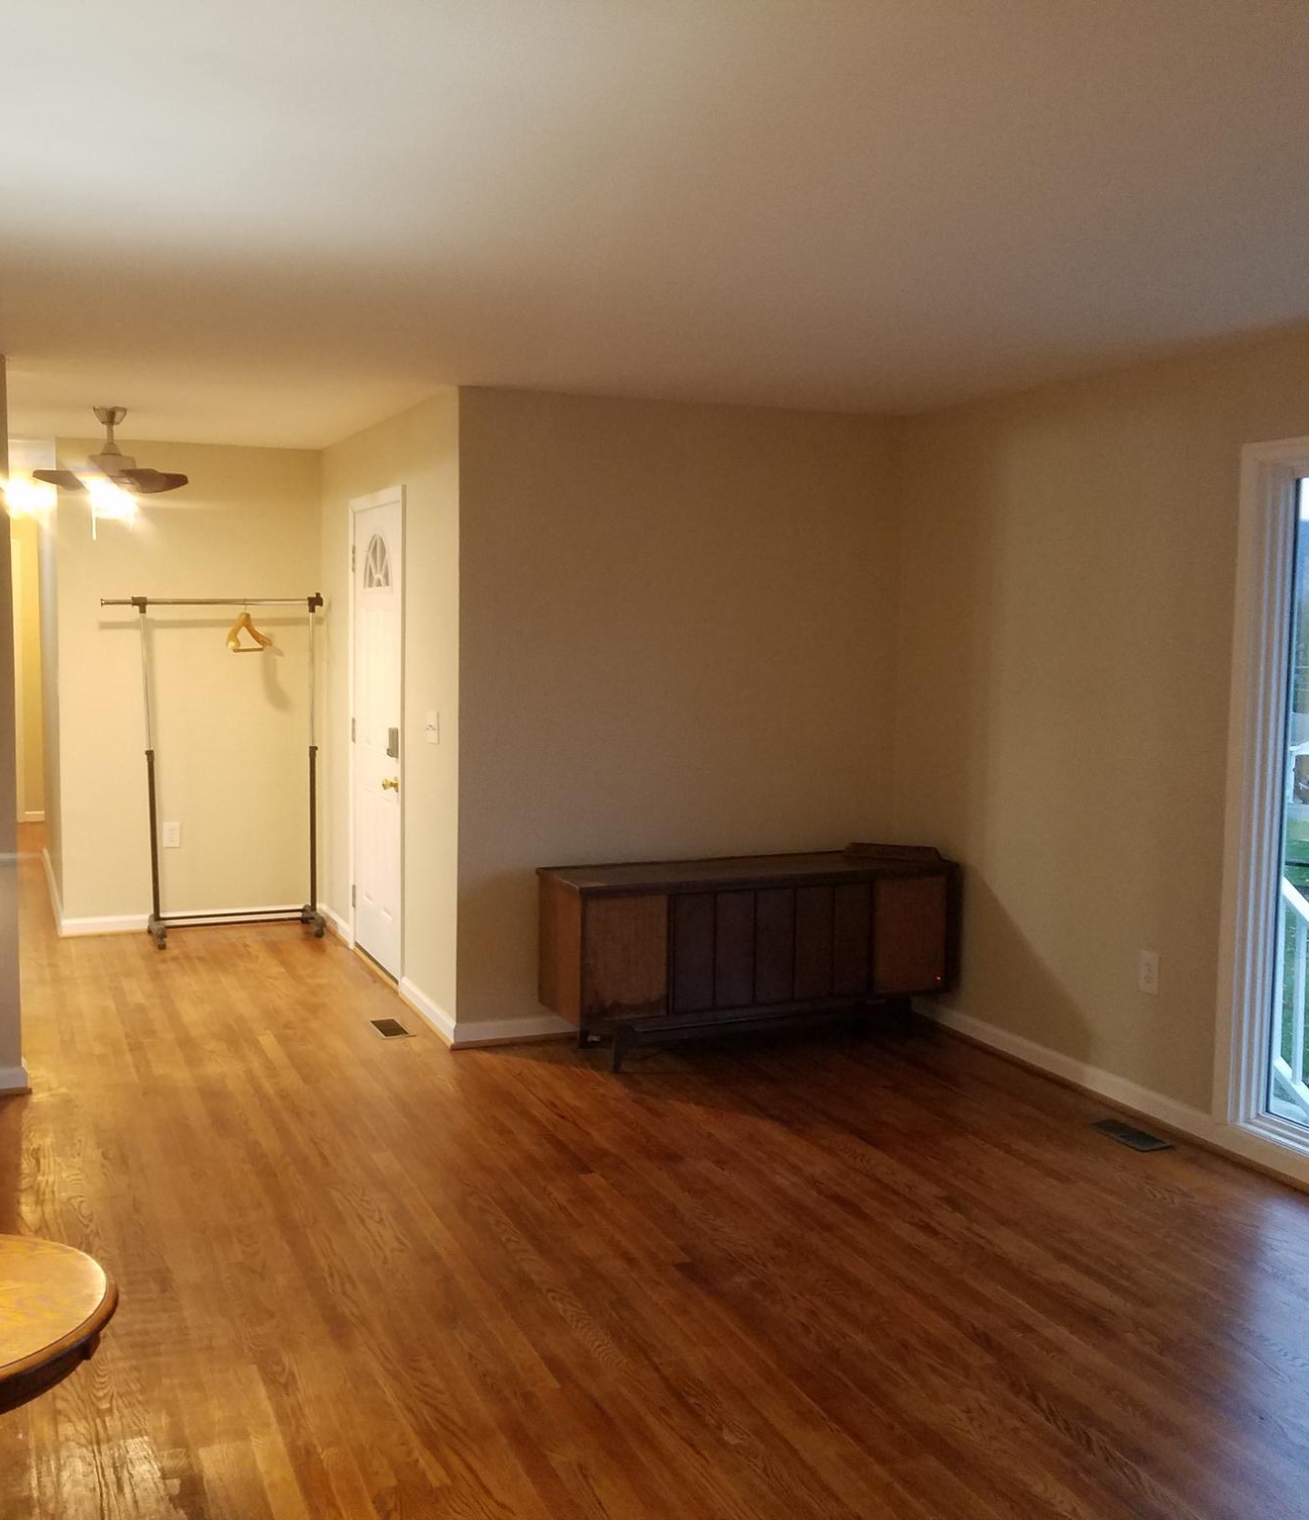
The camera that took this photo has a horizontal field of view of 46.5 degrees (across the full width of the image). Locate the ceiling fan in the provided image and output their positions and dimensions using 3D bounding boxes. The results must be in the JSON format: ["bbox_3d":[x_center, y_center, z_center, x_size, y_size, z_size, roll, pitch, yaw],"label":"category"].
[{"bbox_3d":[-2.218,-1.226,6.212,0.675,0.417,0.675,-1,6,-23],"label":"ceiling fan"}]

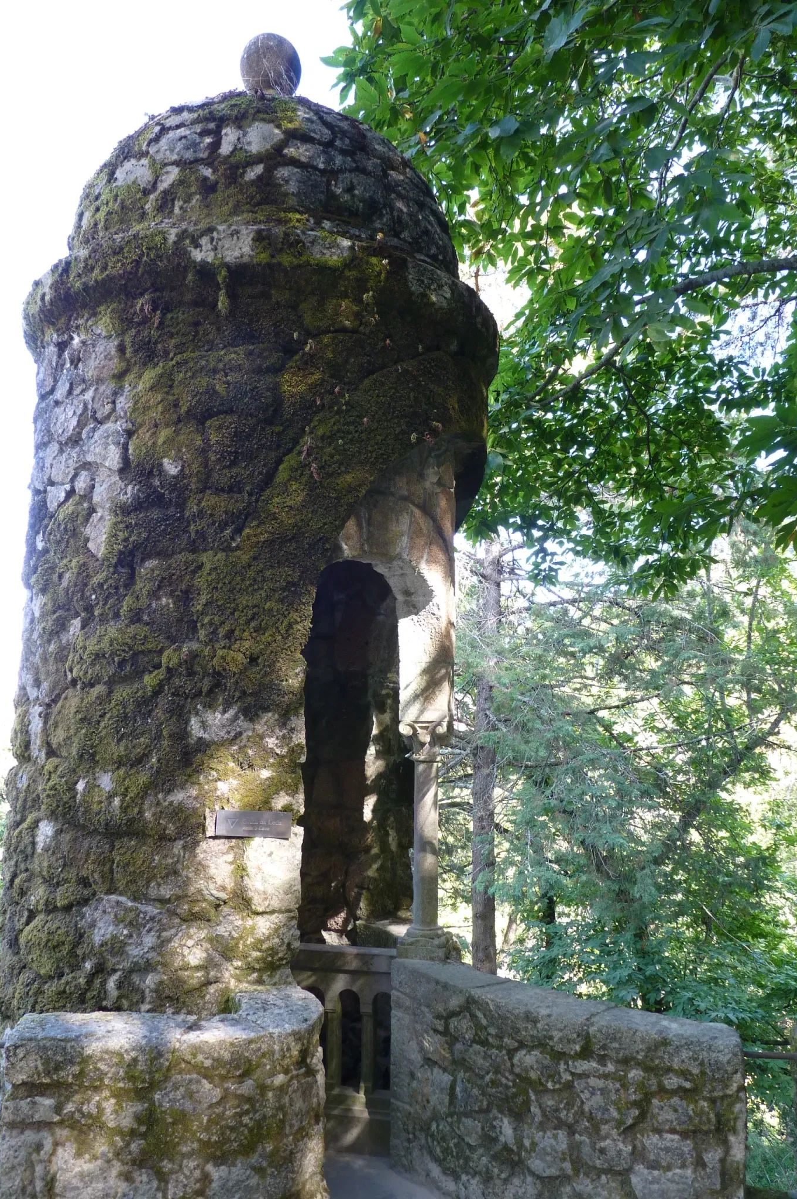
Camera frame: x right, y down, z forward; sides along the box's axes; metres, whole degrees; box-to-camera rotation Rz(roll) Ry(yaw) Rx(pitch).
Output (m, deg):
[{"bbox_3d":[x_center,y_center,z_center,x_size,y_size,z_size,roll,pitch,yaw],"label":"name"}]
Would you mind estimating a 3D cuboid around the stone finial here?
[{"bbox_3d":[-0.679,-2.839,4.986,0.325,0.330,0.325,-1,-10,10],"label":"stone finial"}]

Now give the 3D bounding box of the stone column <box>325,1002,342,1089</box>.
[{"bbox_3d":[-0.281,1.936,4.066,0.060,0.370,0.075,-1,-10,10],"label":"stone column"}]

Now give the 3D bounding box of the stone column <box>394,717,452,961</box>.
[{"bbox_3d":[0.114,1.069,4.130,0.230,1.000,0.230,-1,-10,10],"label":"stone column"}]

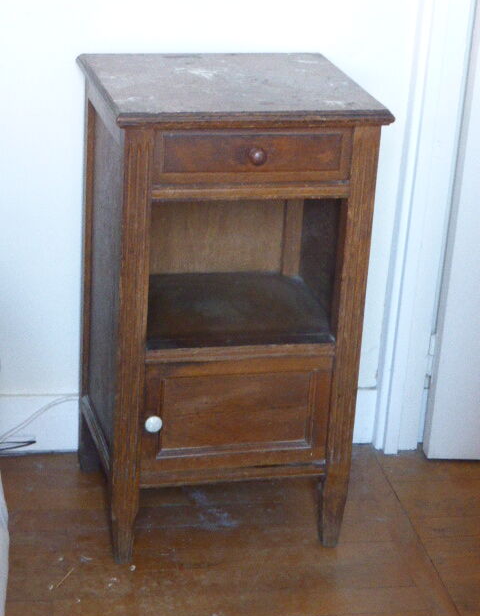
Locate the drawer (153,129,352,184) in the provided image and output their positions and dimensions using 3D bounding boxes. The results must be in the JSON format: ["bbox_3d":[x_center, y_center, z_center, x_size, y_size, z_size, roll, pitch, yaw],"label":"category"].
[{"bbox_3d":[-0.011,-0.288,2.747,0.320,0.088,0.312,-2,22,-14],"label":"drawer"}]

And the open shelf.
[{"bbox_3d":[-0.037,0.012,2.894,0.344,0.023,0.336,-2,22,-14],"label":"open shelf"}]

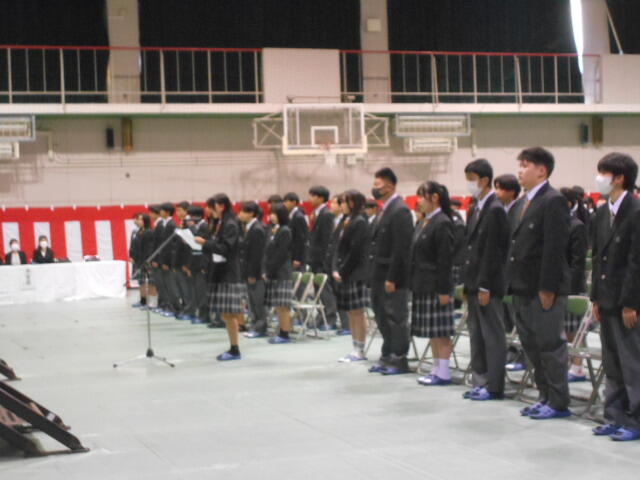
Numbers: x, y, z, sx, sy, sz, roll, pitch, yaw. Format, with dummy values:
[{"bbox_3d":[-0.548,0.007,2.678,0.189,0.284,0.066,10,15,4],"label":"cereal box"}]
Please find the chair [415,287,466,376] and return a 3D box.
[{"bbox_3d":[1.085,0.742,10.265,0.480,0.770,0.460,-2,1,-19],"label":"chair"}]

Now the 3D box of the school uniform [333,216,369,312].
[{"bbox_3d":[0.290,0.220,11.400,0.300,0.920,0.430,-2,1,-17],"label":"school uniform"}]

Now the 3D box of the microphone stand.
[{"bbox_3d":[-1.675,0.552,11.750,0.600,1.280,0.540,-2,1,-19],"label":"microphone stand"}]

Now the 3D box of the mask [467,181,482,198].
[{"bbox_3d":[1.110,-0.373,8.740,0.085,0.120,0.125,-2,1,-19],"label":"mask"}]

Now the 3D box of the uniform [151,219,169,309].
[{"bbox_3d":[-2.508,0.364,19.250,0.280,1.400,0.440,-2,1,-19],"label":"uniform"}]

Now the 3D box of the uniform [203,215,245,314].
[{"bbox_3d":[-0.941,0.242,11.900,0.360,0.980,0.430,-2,1,-19],"label":"uniform"}]

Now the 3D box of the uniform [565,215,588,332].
[{"bbox_3d":[1.971,0.255,9.680,0.280,0.950,0.420,-2,1,-19],"label":"uniform"}]

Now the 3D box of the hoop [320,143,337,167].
[{"bbox_3d":[0.196,-1.818,25.950,0.450,0.500,0.480,-2,1,0],"label":"hoop"}]

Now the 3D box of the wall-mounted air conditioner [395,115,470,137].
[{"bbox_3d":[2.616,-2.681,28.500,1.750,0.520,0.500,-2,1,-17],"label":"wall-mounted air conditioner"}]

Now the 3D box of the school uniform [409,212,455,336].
[{"bbox_3d":[0.892,0.274,9.720,0.290,1.000,0.440,-2,1,-19],"label":"school uniform"}]

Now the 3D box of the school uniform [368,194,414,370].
[{"bbox_3d":[0.614,0.359,10.480,0.300,1.450,0.470,-2,1,-19],"label":"school uniform"}]

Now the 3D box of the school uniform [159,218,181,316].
[{"bbox_3d":[-2.262,0.356,18.400,0.280,1.430,0.440,-2,1,-19],"label":"school uniform"}]

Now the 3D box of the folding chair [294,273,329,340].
[{"bbox_3d":[-0.144,0.739,13.761,0.450,0.730,0.450,-2,1,-17],"label":"folding chair"}]

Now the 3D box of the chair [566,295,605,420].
[{"bbox_3d":[1.781,0.739,8.200,0.480,0.780,0.460,-2,1,-19],"label":"chair"}]

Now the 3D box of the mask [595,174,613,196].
[{"bbox_3d":[1.629,-0.313,7.000,0.090,0.122,0.135,-2,1,-17],"label":"mask"}]

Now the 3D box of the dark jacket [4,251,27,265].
[{"bbox_3d":[-5.807,0.450,23.303,0.420,0.500,0.280,-2,1,-17],"label":"dark jacket"}]

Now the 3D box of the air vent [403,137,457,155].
[{"bbox_3d":[2.570,-2.199,28.300,1.170,0.380,0.360,-2,0,-18],"label":"air vent"}]

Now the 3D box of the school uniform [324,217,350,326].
[{"bbox_3d":[0.229,0.369,14.300,0.290,1.330,0.440,-2,1,-17],"label":"school uniform"}]

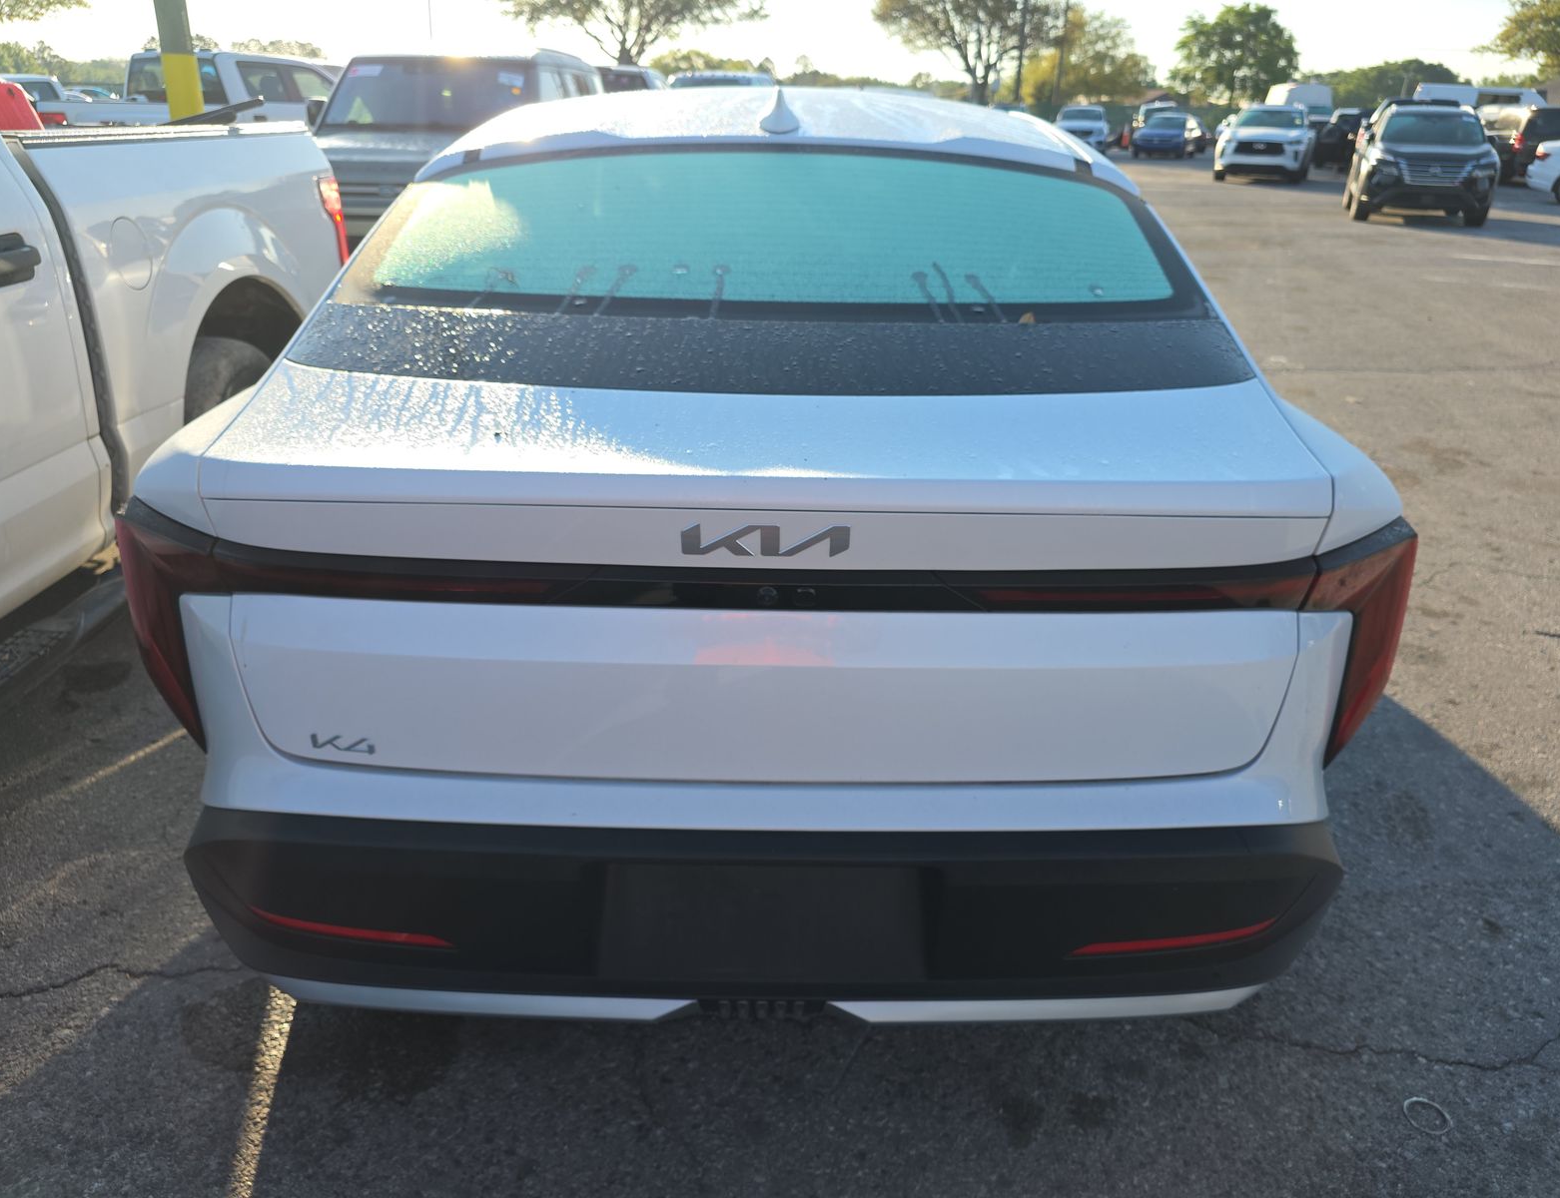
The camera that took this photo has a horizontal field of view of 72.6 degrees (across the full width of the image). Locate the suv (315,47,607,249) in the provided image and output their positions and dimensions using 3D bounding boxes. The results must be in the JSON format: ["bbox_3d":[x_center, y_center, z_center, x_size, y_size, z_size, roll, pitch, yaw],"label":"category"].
[{"bbox_3d":[-2.593,-3.737,9.148,1.920,1.760,4.950,1,25,0],"label":"suv"}]

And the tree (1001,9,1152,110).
[{"bbox_3d":[17.145,-30.115,60.843,8.600,6.800,7.600,7,26,13],"label":"tree"}]

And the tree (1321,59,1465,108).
[{"bbox_3d":[50.036,-40.457,85.537,11.500,5.700,9.500,13,28,24],"label":"tree"}]

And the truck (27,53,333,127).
[{"bbox_3d":[-7.240,-6.180,14.172,2.020,1.940,5.950,12,27,22],"label":"truck"}]

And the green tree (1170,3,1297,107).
[{"bbox_3d":[25.747,-30.142,60.759,7.400,7.200,7.000,10,26,18],"label":"green tree"}]

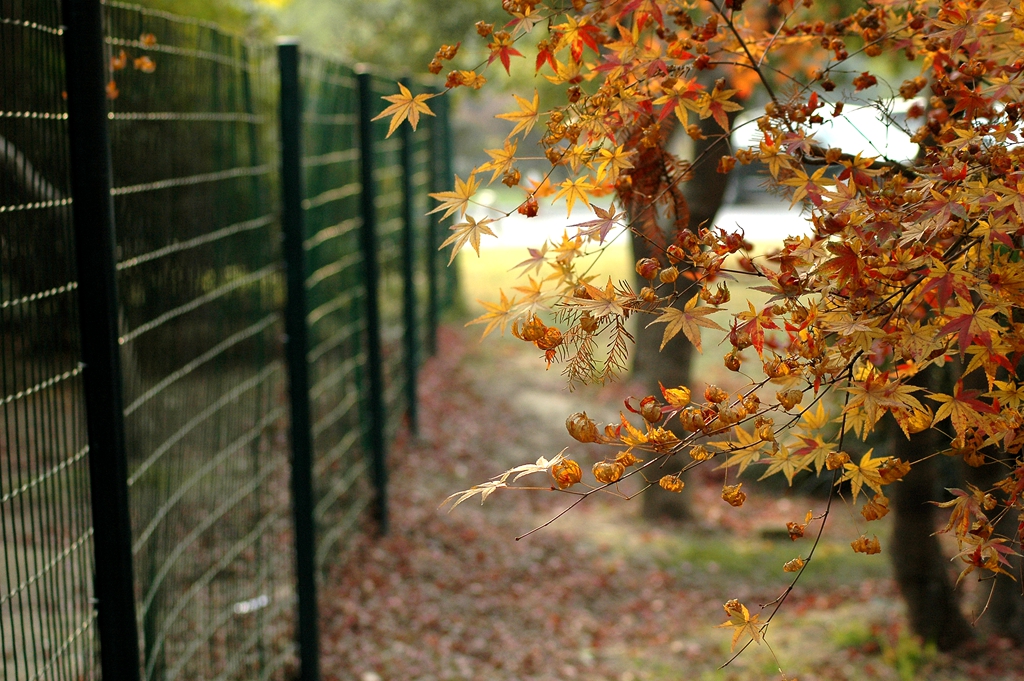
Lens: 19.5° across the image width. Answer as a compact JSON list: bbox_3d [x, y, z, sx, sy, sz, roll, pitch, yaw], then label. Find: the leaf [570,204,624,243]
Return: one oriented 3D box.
[{"bbox_3d":[0.067,-0.091,2.320,0.043,0.030,0.022,-2,4,0],"label":"leaf"}]

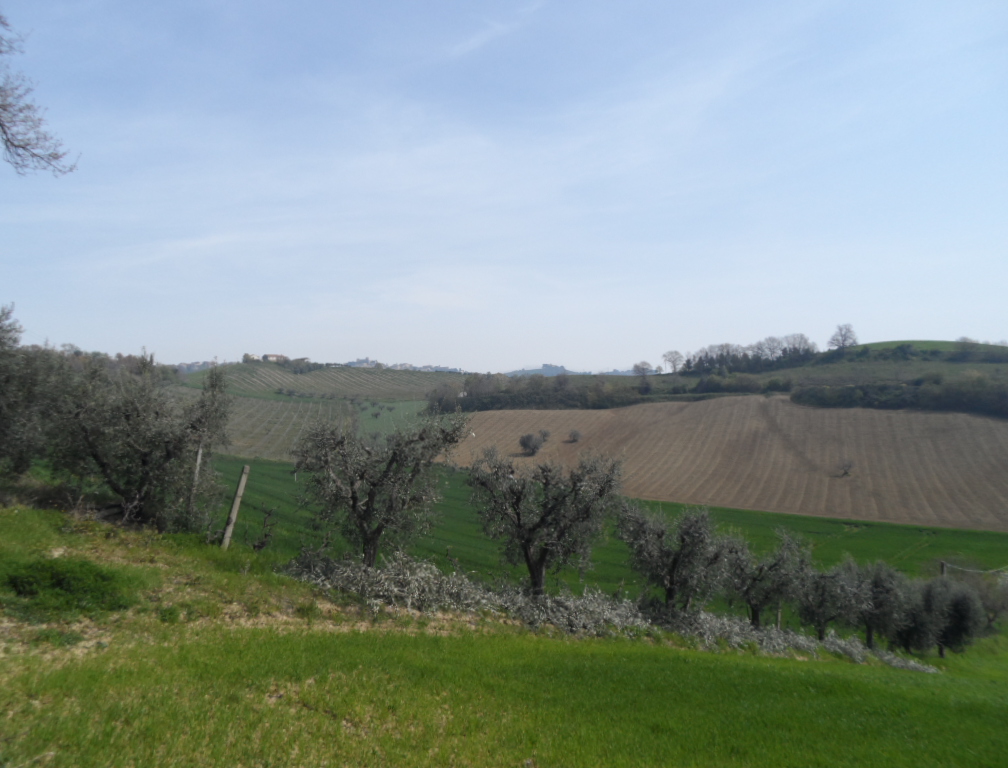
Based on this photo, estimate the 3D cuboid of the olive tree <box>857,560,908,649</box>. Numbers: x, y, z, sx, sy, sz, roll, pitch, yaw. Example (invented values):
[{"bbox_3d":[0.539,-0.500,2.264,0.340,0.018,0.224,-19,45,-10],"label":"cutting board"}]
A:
[{"bbox_3d":[19.653,11.480,38.500,2.810,4.580,2.730,0,0,0],"label":"olive tree"}]

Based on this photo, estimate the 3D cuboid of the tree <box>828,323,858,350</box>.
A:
[{"bbox_3d":[142.319,-19.912,310.000,12.580,11.740,12.200,0,0,0],"label":"tree"}]

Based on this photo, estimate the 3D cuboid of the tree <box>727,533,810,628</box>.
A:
[{"bbox_3d":[10.802,8.025,30.200,3.430,4.080,3.330,0,0,0],"label":"tree"}]

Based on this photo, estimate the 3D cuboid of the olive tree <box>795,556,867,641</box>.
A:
[{"bbox_3d":[15.281,9.978,34.400,3.350,4.000,3.250,0,0,0],"label":"olive tree"}]

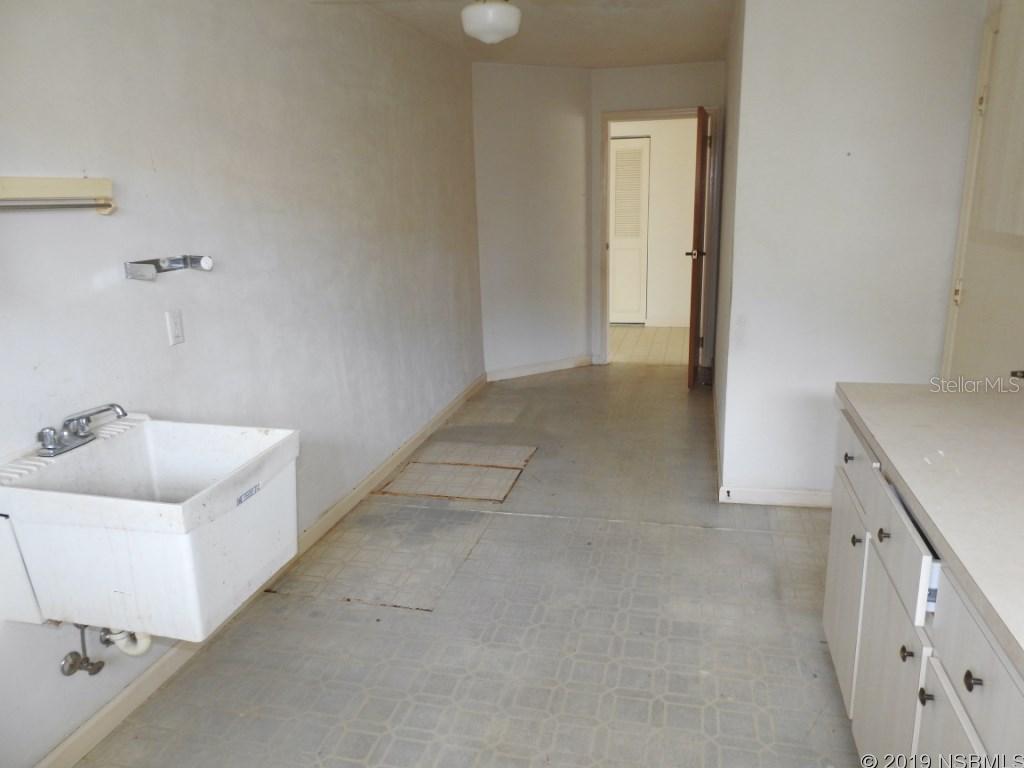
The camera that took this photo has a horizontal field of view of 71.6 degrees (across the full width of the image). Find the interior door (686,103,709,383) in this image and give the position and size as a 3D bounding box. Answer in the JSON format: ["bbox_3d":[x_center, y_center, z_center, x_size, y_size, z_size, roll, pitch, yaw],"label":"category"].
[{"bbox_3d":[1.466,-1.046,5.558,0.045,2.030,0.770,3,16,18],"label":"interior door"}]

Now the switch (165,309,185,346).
[{"bbox_3d":[-1.104,-0.184,2.333,0.010,0.113,0.068,2,16,14],"label":"switch"}]

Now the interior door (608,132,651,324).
[{"bbox_3d":[1.261,-1.644,7.754,0.455,1.980,0.035,2,16,14],"label":"interior door"}]

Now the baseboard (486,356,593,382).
[{"bbox_3d":[0.255,-0.133,6.100,1.035,0.085,0.015,-10,17,-26],"label":"baseboard"}]

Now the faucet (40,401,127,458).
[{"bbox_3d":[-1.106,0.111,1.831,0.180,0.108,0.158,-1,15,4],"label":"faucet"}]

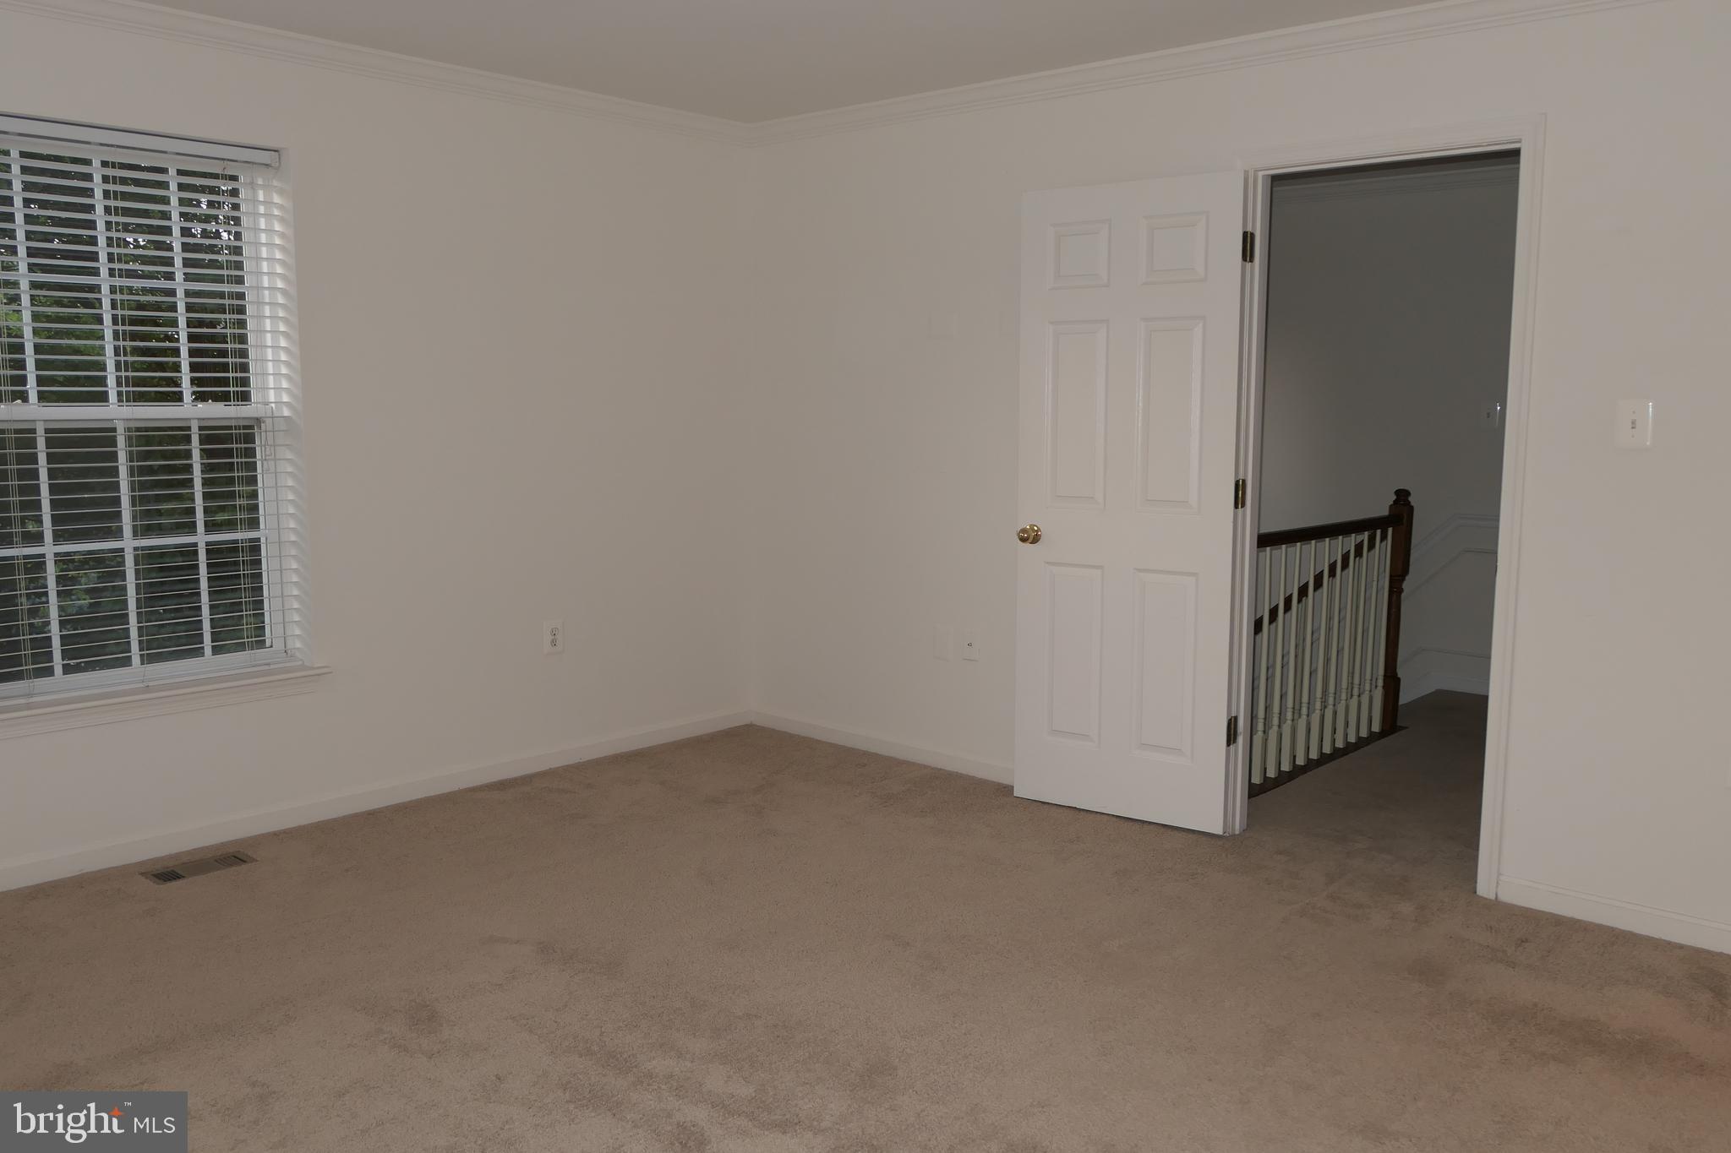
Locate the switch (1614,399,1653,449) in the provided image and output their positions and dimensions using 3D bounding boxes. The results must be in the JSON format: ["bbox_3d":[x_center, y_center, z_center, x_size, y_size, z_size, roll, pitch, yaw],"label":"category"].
[{"bbox_3d":[1.947,-0.387,3.411,0.078,0.122,0.020,7,10,40],"label":"switch"}]

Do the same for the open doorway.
[{"bbox_3d":[1.477,-0.164,3.941,0.754,2.055,0.120,7,10,40],"label":"open doorway"}]

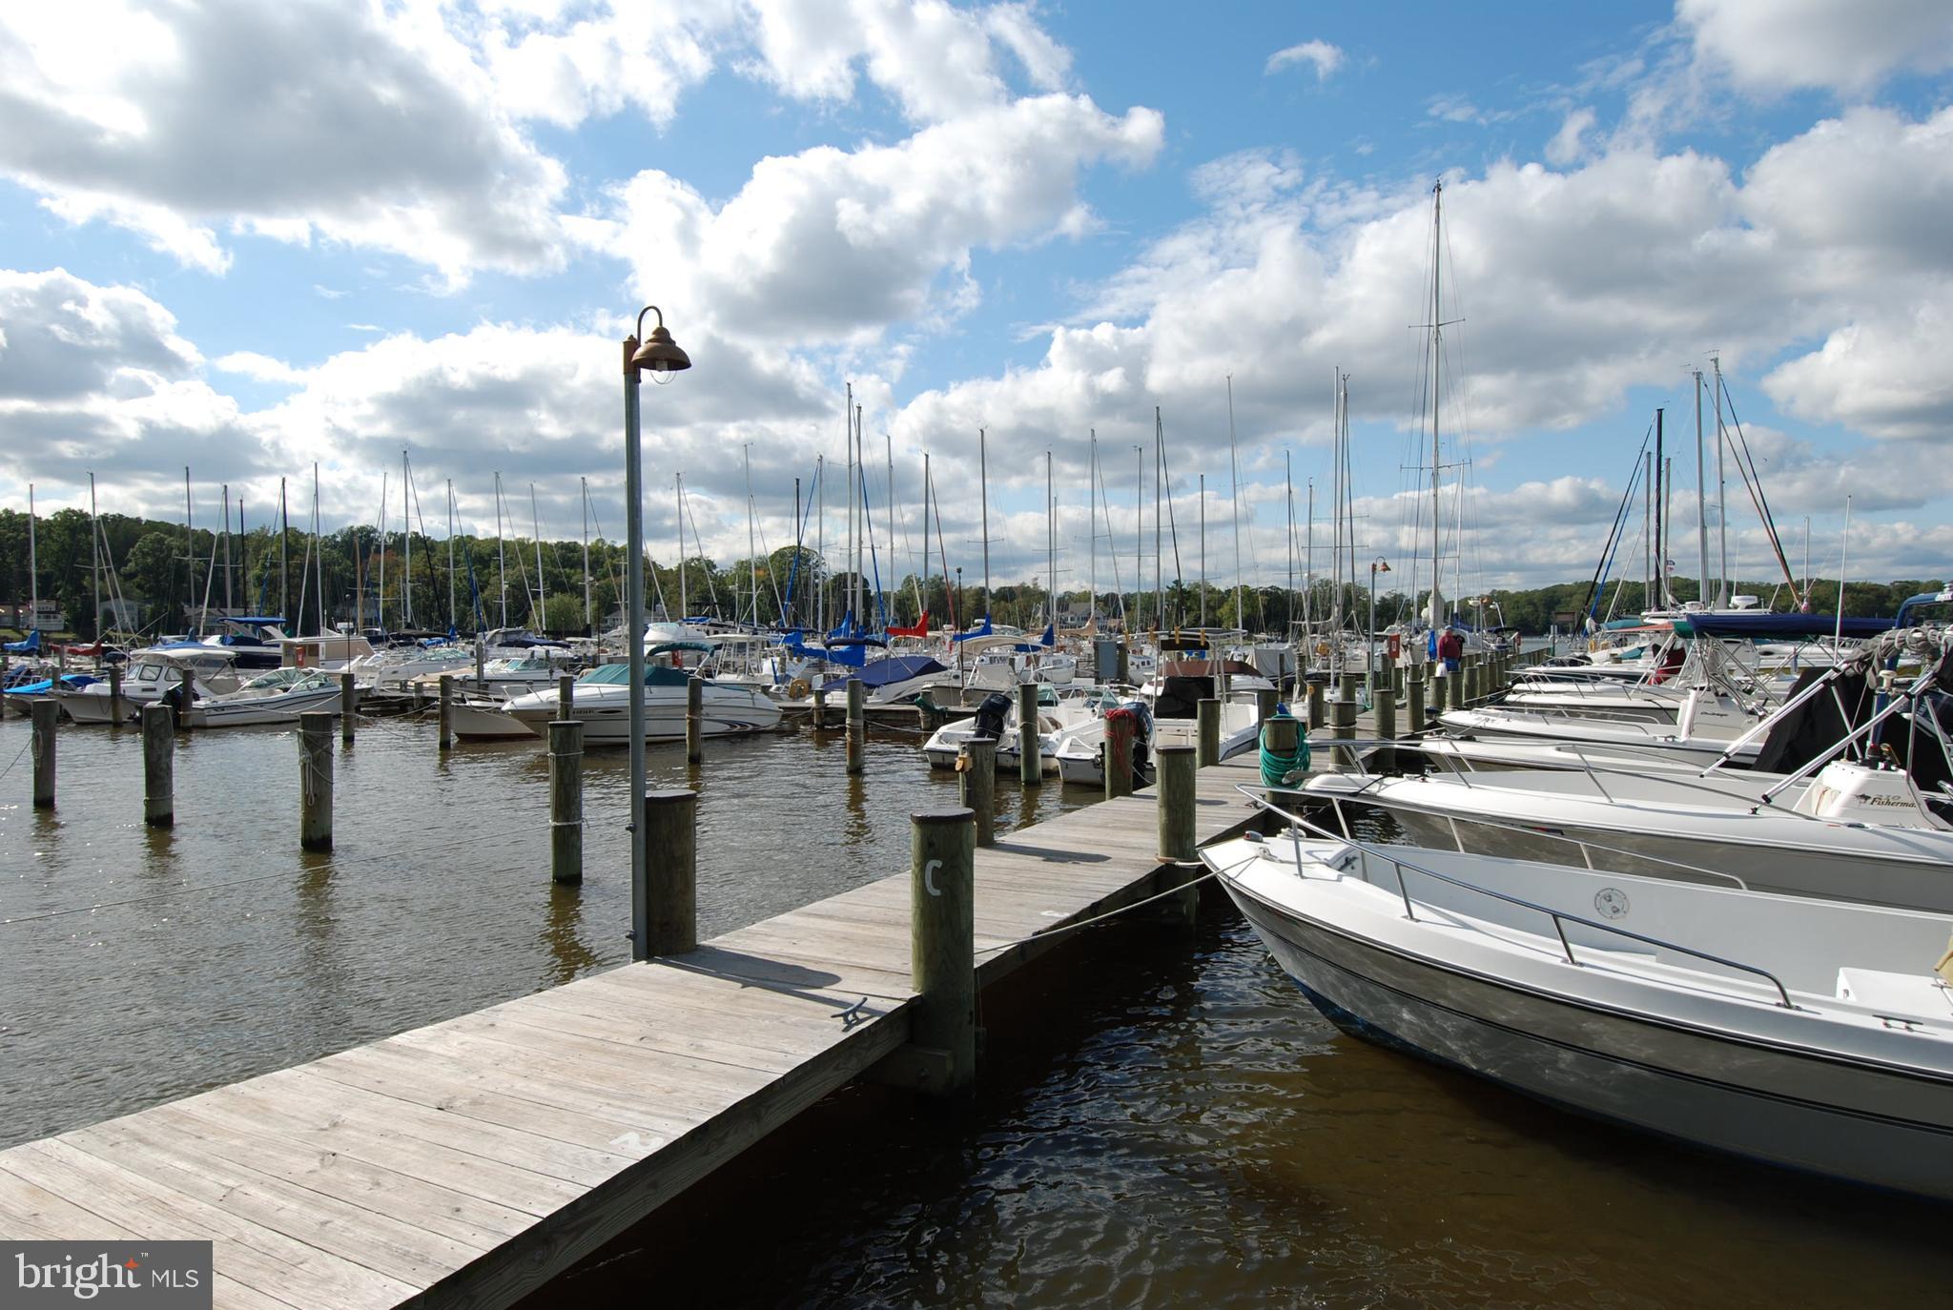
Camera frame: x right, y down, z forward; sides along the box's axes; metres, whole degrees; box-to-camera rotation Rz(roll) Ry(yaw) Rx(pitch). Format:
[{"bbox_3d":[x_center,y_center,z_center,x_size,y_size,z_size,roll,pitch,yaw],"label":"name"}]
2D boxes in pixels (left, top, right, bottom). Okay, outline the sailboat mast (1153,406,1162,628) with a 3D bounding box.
[{"bbox_3d":[7.557,-5.521,47.500,0.140,9.700,0.140,0,1,28],"label":"sailboat mast"}]

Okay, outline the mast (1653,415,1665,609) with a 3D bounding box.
[{"bbox_3d":[24.809,-4.550,41.574,0.161,8.750,0.140,1,1,29],"label":"mast"}]

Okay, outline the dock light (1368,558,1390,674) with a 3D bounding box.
[{"bbox_3d":[8.913,-0.510,25.194,0.460,3.340,0.290,0,1,29],"label":"dock light"}]

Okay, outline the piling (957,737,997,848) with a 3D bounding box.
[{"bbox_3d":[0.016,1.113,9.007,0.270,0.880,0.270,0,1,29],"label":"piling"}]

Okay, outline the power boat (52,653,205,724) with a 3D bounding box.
[{"bbox_3d":[-22.715,0.777,32.014,2.100,2.000,5.300,0,1,24],"label":"power boat"}]

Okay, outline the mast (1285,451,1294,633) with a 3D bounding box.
[{"bbox_3d":[13.986,-4.663,51.075,0.161,8.800,0.140,0,1,29],"label":"mast"}]

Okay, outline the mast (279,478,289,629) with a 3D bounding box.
[{"bbox_3d":[-35.786,-4.606,59.077,0.161,9.080,0.140,1,1,29],"label":"mast"}]

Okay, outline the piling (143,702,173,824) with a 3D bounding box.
[{"bbox_3d":[-8.705,1.178,12.150,0.290,1.299,0.290,0,1,0],"label":"piling"}]

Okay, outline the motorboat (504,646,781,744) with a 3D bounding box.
[{"bbox_3d":[-6.705,0.734,21.952,2.400,1.950,6.000,1,1,28],"label":"motorboat"}]

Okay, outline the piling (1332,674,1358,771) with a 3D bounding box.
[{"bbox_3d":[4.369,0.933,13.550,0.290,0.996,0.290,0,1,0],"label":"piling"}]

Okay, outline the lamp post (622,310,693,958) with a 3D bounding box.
[{"bbox_3d":[-1.533,-0.107,5.469,0.380,3.202,0.280,1,1,28],"label":"lamp post"}]

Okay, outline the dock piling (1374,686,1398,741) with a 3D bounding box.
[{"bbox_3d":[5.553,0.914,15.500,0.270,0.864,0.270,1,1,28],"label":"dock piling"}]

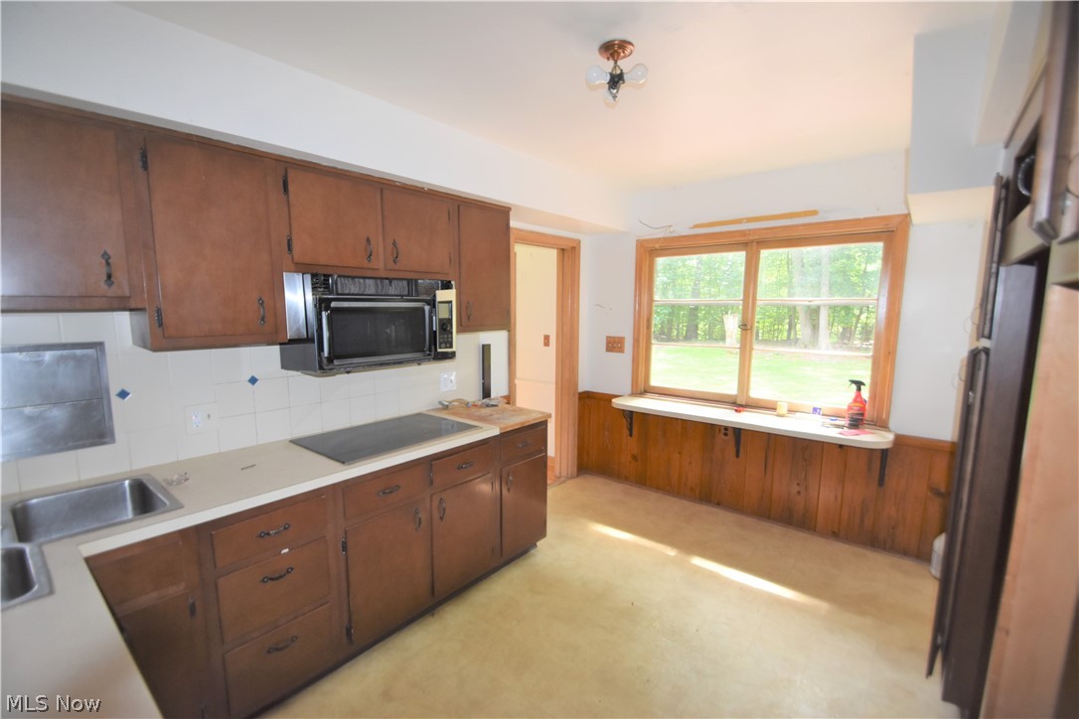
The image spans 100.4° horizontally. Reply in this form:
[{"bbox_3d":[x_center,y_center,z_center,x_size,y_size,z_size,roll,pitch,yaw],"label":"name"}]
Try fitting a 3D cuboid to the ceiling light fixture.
[{"bbox_3d":[0.274,-1.031,1.642,0.215,0.170,0.190,1,7,11],"label":"ceiling light fixture"}]

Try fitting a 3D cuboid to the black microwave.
[{"bbox_3d":[-0.858,-0.199,2.299,0.413,0.433,0.733,6,9,41],"label":"black microwave"}]

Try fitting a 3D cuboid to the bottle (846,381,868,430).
[{"bbox_3d":[1.943,0.280,2.754,0.096,0.280,0.062,2,7,17],"label":"bottle"}]

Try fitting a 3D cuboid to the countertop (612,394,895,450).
[{"bbox_3d":[1.367,0.408,3.157,1.780,0.043,0.370,5,9,38],"label":"countertop"}]

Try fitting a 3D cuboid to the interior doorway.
[{"bbox_3d":[0.013,0.055,3.749,0.160,2.116,0.902,6,9,41],"label":"interior doorway"}]

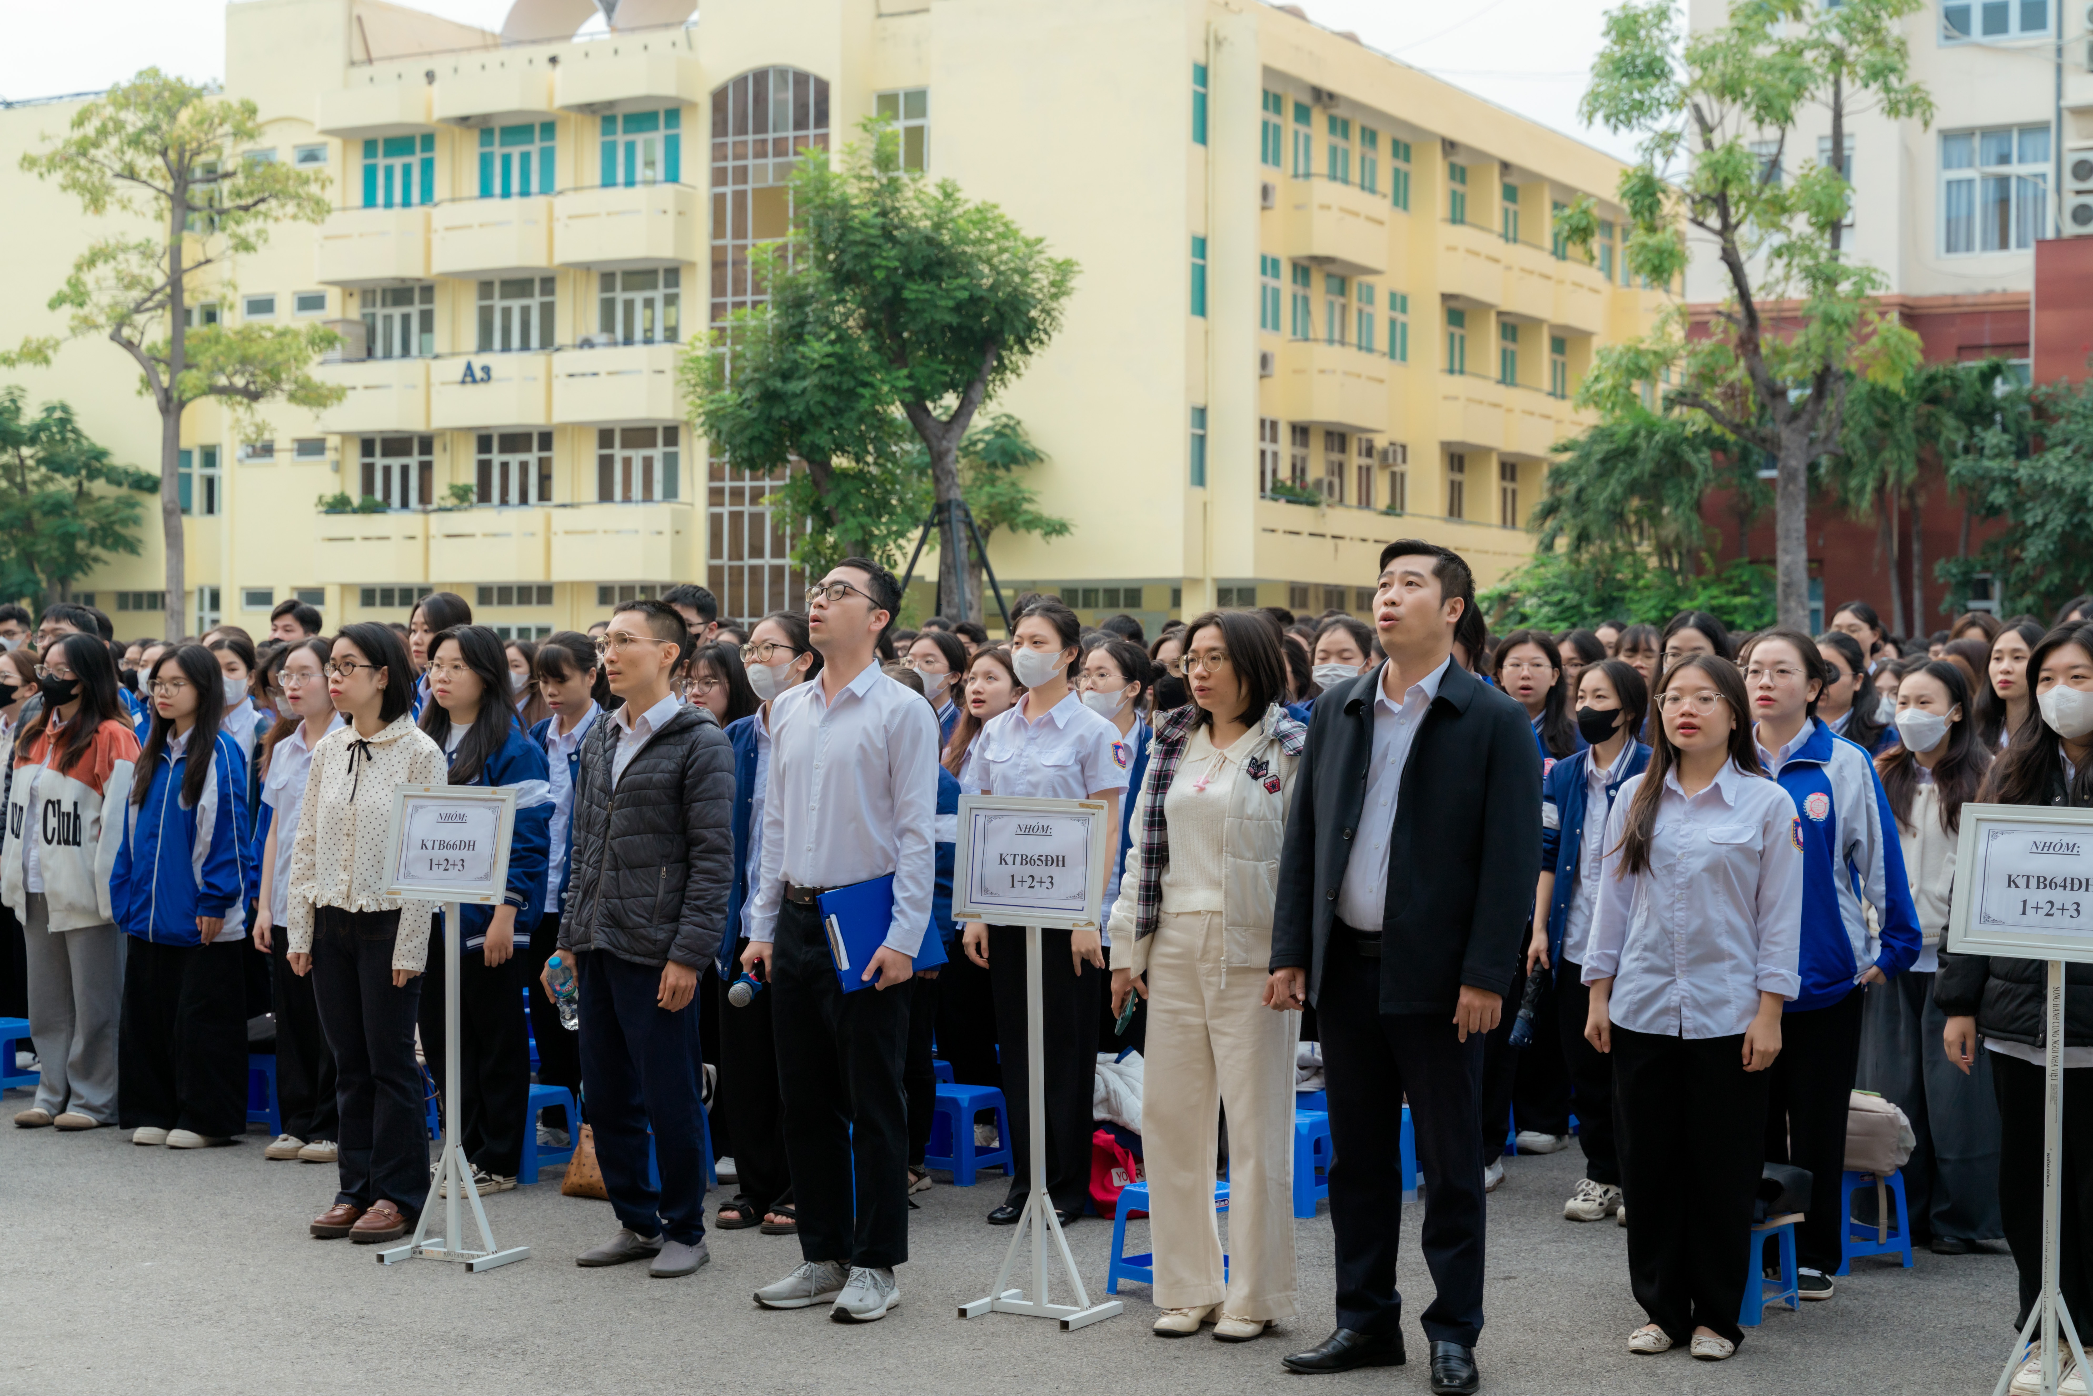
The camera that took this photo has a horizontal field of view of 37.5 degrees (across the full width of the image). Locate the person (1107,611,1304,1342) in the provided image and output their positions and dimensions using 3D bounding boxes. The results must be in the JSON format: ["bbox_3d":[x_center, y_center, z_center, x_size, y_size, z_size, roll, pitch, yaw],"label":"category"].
[{"bbox_3d":[0.372,0.622,7.004,0.490,1.641,0.330,1,1,27],"label":"person"}]

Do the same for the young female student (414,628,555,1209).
[{"bbox_3d":[-1.651,0.596,8.963,0.490,1.624,0.330,1,1,28],"label":"young female student"}]

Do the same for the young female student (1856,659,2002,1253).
[{"bbox_3d":[2.350,0.671,8.123,0.460,1.545,0.310,1,1,31],"label":"young female student"}]

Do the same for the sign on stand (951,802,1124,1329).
[{"bbox_3d":[-0.025,0.835,7.151,0.390,1.207,0.250,1,1,29],"label":"sign on stand"}]

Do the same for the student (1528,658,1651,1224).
[{"bbox_3d":[1.520,0.661,8.523,0.450,1.544,0.310,1,1,27],"label":"student"}]

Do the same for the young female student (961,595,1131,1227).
[{"bbox_3d":[0.008,0.573,8.387,0.480,1.702,0.300,1,1,28],"label":"young female student"}]

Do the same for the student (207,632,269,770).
[{"bbox_3d":[-2.796,0.582,10.638,0.450,1.590,0.310,1,1,26],"label":"student"}]

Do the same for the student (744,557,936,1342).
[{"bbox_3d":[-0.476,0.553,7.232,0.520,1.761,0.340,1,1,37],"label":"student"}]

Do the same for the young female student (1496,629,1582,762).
[{"bbox_3d":[1.503,0.607,9.409,0.450,1.632,0.300,1,1,24],"label":"young female student"}]

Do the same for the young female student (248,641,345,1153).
[{"bbox_3d":[-2.285,0.604,9.503,0.450,1.585,0.310,1,1,25],"label":"young female student"}]

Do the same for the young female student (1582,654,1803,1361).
[{"bbox_3d":[1.471,0.677,6.981,0.490,1.551,0.310,1,1,23],"label":"young female student"}]

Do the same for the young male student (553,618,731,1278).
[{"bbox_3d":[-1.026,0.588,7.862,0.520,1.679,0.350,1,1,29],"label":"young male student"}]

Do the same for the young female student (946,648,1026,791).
[{"bbox_3d":[-0.190,0.623,9.509,0.450,1.573,0.300,1,1,30],"label":"young female student"}]

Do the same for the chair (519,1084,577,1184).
[{"bbox_3d":[-1.527,1.272,9.075,0.250,0.265,0.250,1,1,36],"label":"chair"}]

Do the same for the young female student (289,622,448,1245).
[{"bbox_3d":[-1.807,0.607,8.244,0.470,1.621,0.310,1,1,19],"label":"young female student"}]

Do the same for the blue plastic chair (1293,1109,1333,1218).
[{"bbox_3d":[0.677,1.299,8.623,0.260,0.250,0.260,1,1,36],"label":"blue plastic chair"}]

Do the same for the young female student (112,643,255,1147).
[{"bbox_3d":[-2.699,0.609,9.654,0.490,1.561,0.330,1,1,26],"label":"young female student"}]

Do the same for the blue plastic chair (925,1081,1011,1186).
[{"bbox_3d":[-0.263,1.287,9.113,0.260,0.250,0.260,1,1,36],"label":"blue plastic chair"}]

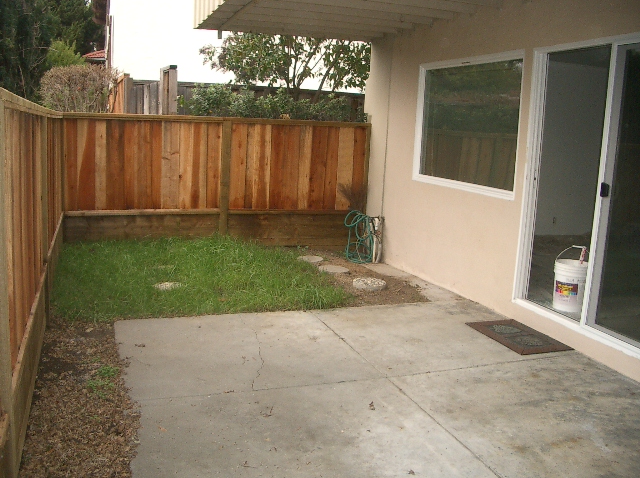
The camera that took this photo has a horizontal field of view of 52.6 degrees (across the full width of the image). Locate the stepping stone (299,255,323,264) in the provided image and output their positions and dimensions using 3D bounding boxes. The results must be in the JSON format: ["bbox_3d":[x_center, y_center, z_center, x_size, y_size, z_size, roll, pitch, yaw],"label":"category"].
[{"bbox_3d":[-0.110,0.237,7.548,0.310,0.045,0.310,2,10,0],"label":"stepping stone"}]

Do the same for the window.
[{"bbox_3d":[1.348,-1.070,6.057,0.080,1.209,1.756,-2,11,-20],"label":"window"}]

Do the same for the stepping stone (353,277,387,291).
[{"bbox_3d":[0.488,0.447,6.310,0.325,0.060,0.325,2,10,0],"label":"stepping stone"}]

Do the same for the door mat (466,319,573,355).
[{"bbox_3d":[1.520,0.739,4.981,0.462,0.016,0.758,-2,11,-20],"label":"door mat"}]

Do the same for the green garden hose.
[{"bbox_3d":[0.481,-0.030,7.534,0.408,0.597,0.330,-2,11,-20],"label":"green garden hose"}]

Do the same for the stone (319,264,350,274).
[{"bbox_3d":[0.157,0.330,7.067,0.330,0.045,0.330,2,10,0],"label":"stone"}]

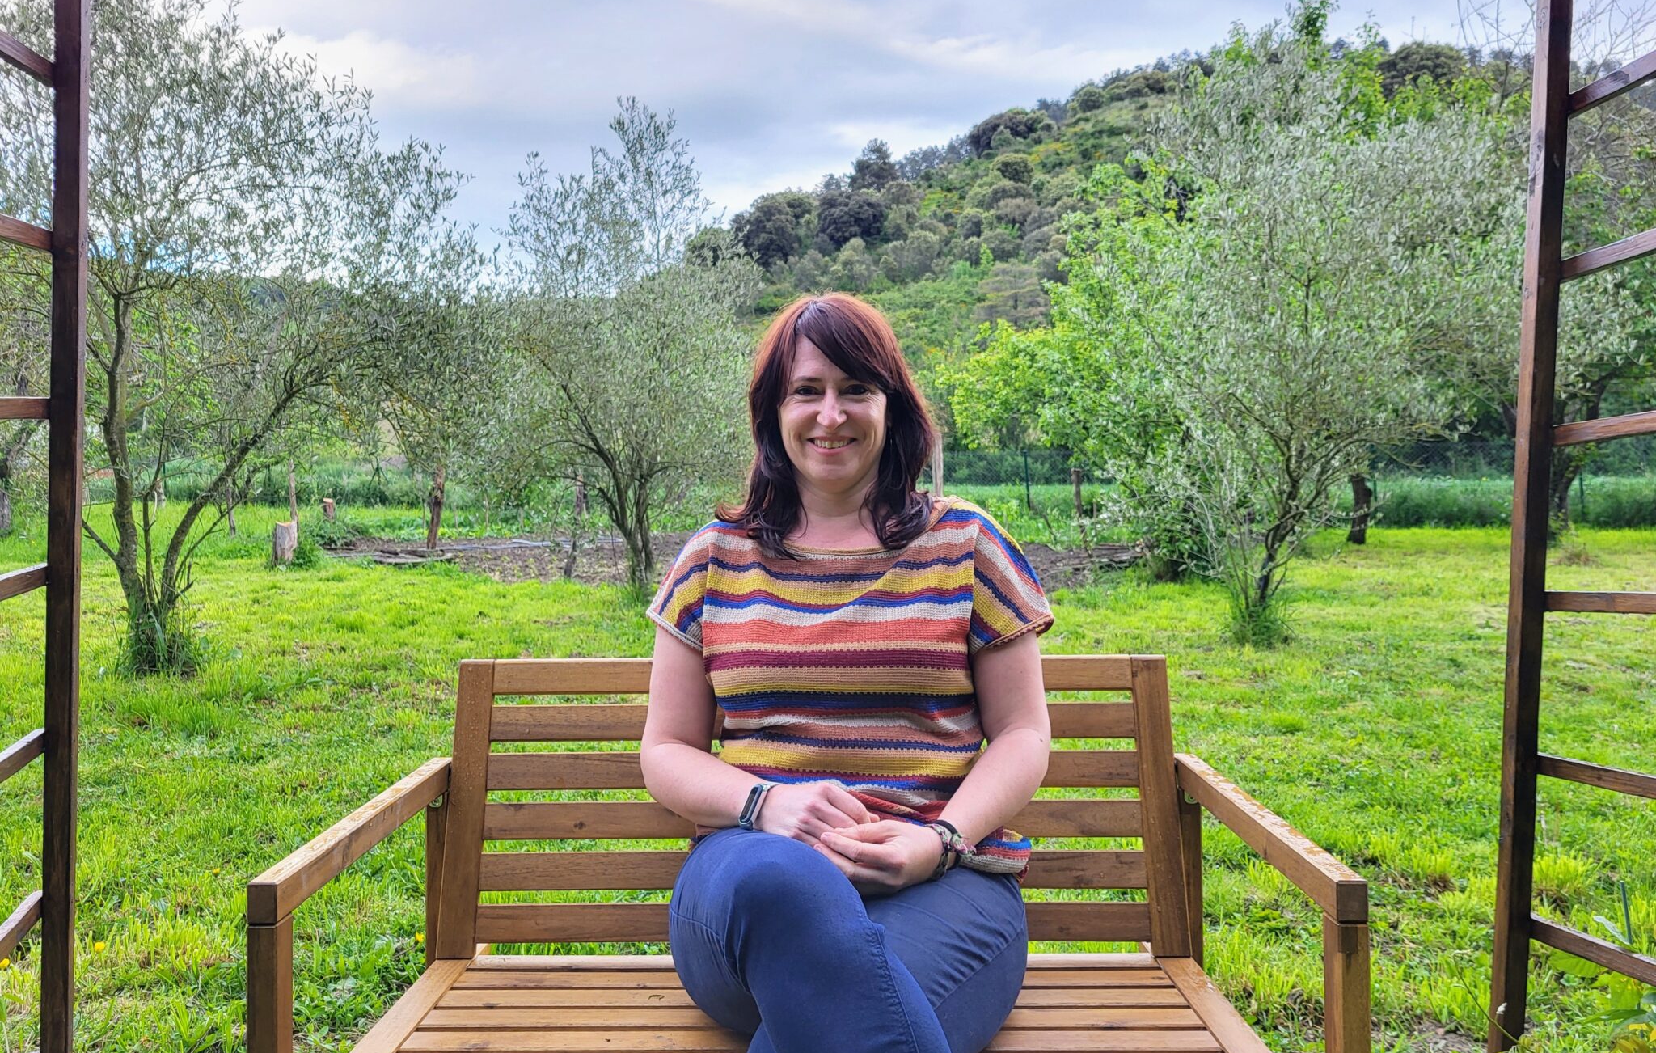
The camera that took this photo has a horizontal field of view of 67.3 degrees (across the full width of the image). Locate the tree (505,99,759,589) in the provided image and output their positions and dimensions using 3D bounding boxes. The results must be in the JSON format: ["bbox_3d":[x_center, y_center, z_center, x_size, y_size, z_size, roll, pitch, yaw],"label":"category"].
[{"bbox_3d":[-2.049,-1.886,13.000,2.650,5.000,2.600,0,2,-9],"label":"tree"}]

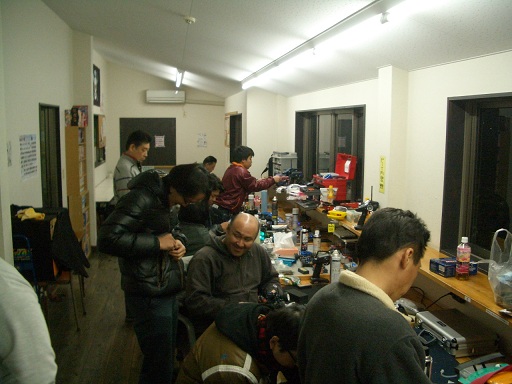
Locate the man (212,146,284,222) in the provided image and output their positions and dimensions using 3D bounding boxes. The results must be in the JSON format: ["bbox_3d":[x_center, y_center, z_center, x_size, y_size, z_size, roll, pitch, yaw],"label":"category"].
[{"bbox_3d":[-0.085,0.254,5.584,0.780,1.470,0.500,-1,8,-9],"label":"man"}]

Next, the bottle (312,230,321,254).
[{"bbox_3d":[0.499,0.412,4.308,0.062,0.200,0.062,0,8,0],"label":"bottle"}]

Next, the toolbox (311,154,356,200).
[{"bbox_3d":[0.734,-0.142,4.989,0.300,0.440,0.480,-1,8,-9],"label":"toolbox"}]

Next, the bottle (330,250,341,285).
[{"bbox_3d":[0.473,0.458,3.080,0.057,0.220,0.057,0,8,0],"label":"bottle"}]

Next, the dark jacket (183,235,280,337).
[{"bbox_3d":[-0.110,0.505,2.900,0.570,0.580,0.420,-5,9,-37],"label":"dark jacket"}]

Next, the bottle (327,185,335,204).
[{"bbox_3d":[0.696,0.027,4.819,0.062,0.175,0.062,-1,8,-9],"label":"bottle"}]

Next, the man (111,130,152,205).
[{"bbox_3d":[-1.035,0.254,4.302,0.400,1.660,0.520,1,8,7],"label":"man"}]

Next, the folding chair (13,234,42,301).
[{"bbox_3d":[-2.048,0.767,4.272,0.450,0.800,0.480,-1,8,-9],"label":"folding chair"}]

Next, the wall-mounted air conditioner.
[{"bbox_3d":[-1.750,-1.851,10.097,0.760,0.260,0.210,-1,8,-9],"label":"wall-mounted air conditioner"}]

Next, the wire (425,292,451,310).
[{"bbox_3d":[0.998,0.598,2.869,0.090,0.110,0.160,-1,8,-9],"label":"wire"}]

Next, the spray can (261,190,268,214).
[{"bbox_3d":[0.090,0.112,5.500,0.066,0.250,0.066,-1,8,-9],"label":"spray can"}]

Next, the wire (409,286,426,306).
[{"bbox_3d":[0.842,0.548,2.700,0.060,0.100,0.110,-1,8,-9],"label":"wire"}]

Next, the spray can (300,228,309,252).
[{"bbox_3d":[0.400,0.406,4.322,0.058,0.205,0.058,0,8,0],"label":"spray can"}]

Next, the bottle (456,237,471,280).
[{"bbox_3d":[0.975,0.312,2.430,0.066,0.210,0.066,-1,8,-9],"label":"bottle"}]

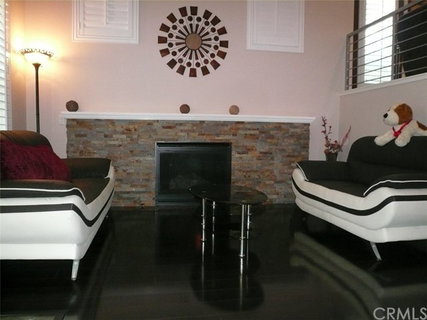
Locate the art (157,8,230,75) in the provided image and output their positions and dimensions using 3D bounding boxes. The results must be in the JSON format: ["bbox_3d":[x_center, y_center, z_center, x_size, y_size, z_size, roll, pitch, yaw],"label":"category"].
[{"bbox_3d":[-0.258,-1.548,4.520,0.910,0.905,0.040,0,3,-8],"label":"art"}]

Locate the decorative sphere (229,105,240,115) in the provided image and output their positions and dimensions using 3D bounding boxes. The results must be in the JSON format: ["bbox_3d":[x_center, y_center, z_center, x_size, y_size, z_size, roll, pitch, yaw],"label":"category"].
[{"bbox_3d":[0.278,-0.650,4.526,0.138,0.138,0.138,0,3,-8],"label":"decorative sphere"}]

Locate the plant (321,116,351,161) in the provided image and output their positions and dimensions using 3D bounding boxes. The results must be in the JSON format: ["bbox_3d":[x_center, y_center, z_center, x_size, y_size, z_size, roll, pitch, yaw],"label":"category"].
[{"bbox_3d":[1.530,-0.219,4.330,0.340,0.652,0.280,0,3,-8],"label":"plant"}]

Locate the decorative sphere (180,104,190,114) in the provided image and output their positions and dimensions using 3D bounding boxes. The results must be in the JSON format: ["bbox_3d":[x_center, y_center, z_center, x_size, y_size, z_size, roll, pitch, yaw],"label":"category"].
[{"bbox_3d":[-0.359,-0.649,4.432,0.135,0.135,0.135,0,3,-8],"label":"decorative sphere"}]

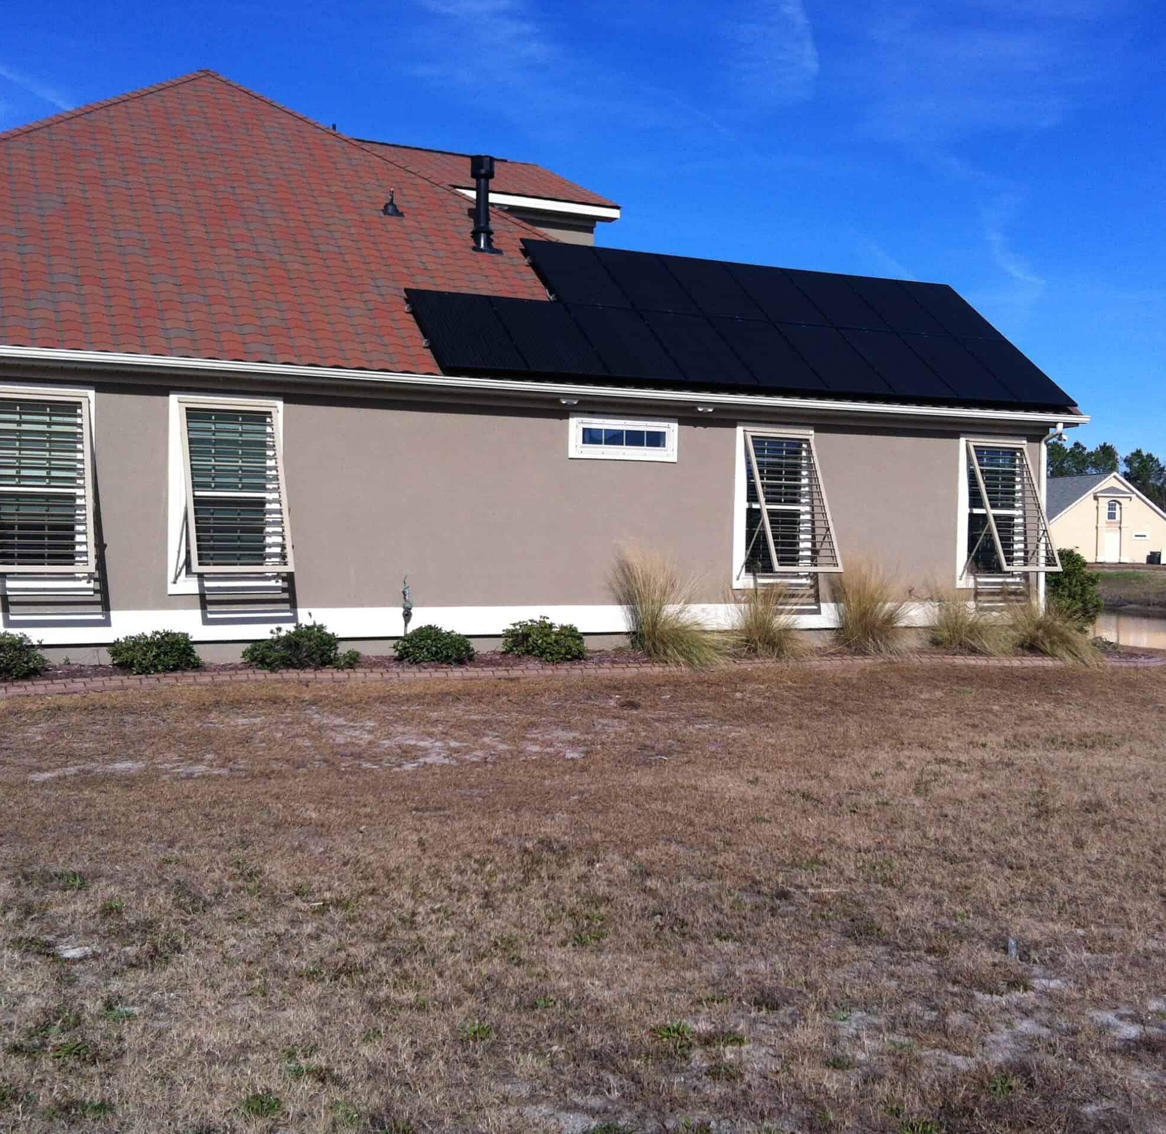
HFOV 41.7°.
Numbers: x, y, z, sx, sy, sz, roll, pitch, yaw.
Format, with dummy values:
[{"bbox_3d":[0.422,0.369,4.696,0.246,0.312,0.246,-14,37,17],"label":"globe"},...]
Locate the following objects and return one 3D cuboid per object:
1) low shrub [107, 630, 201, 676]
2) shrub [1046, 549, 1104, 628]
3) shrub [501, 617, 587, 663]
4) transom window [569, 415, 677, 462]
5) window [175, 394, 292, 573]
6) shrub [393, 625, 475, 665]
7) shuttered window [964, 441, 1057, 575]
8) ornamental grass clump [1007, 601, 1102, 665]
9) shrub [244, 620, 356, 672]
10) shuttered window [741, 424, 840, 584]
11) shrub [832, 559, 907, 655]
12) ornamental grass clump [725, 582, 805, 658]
[{"bbox_3d":[-4.175,0.813,14.946,0.896,0.390,0.824,0,2,-27],"label":"low shrub"},{"bbox_3d":[7.225,0.353,22.800,1.100,1.240,1.100,0,2,-28],"label":"shrub"},{"bbox_3d":[-0.451,0.800,17.412,0.950,0.500,0.800,0,2,-28],"label":"shrub"},{"bbox_3d":[0.512,-1.535,18.492,1.495,0.508,0.100,0,2,-28],"label":"transom window"},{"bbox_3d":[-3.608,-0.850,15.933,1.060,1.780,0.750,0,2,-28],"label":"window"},{"bbox_3d":[-1.589,0.818,16.359,0.844,0.383,0.776,1,2,0],"label":"shrub"},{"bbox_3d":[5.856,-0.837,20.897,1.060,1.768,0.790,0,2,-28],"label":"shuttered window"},{"bbox_3d":[5.886,0.789,19.209,1.140,0.701,1.050,1,2,17],"label":"ornamental grass clump"},{"bbox_3d":[-2.959,0.799,16.034,1.220,0.500,0.900,0,2,-28],"label":"shrub"},{"bbox_3d":[2.511,-0.718,18.429,1.123,1.957,0.730,0,2,-27],"label":"shuttered window"},{"bbox_3d":[3.499,0.475,18.682,0.893,1.139,0.848,1,2,0],"label":"shrub"},{"bbox_3d":[2.146,0.622,18.007,0.942,0.841,0.867,1,2,0],"label":"ornamental grass clump"}]

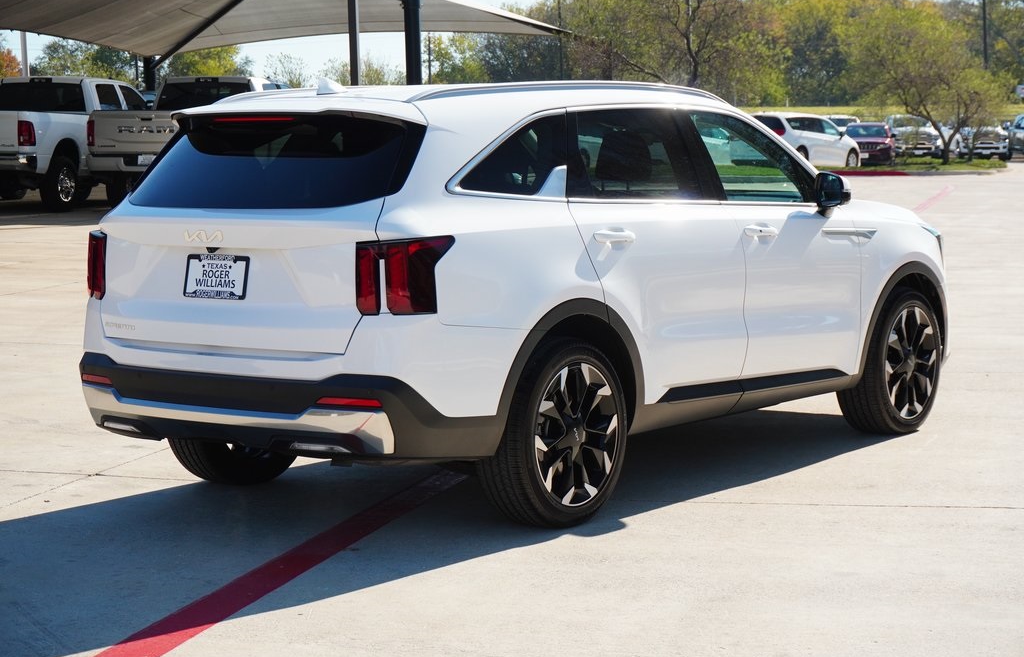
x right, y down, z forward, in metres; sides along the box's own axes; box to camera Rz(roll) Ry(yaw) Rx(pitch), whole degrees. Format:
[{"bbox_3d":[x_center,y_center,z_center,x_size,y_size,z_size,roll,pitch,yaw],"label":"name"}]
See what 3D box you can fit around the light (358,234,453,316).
[{"bbox_3d":[-0.366,-0.180,7.151,0.270,0.275,0.260,4,7,37],"label":"light"}]

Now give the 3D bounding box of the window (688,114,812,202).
[{"bbox_3d":[1.052,-0.742,9.012,0.050,0.420,0.800,-22,-8,36],"label":"window"}]

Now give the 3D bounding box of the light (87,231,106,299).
[{"bbox_3d":[-1.586,-0.250,8.129,0.250,0.260,0.260,3,7,37],"label":"light"}]

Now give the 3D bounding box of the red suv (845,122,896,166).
[{"bbox_3d":[12.149,-6.245,70.800,1.870,1.670,4.500,0,6,13],"label":"red suv"}]

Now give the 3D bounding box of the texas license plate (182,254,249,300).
[{"bbox_3d":[-1.073,-0.187,7.540,0.314,0.160,0.020,3,-4,37],"label":"texas license plate"}]

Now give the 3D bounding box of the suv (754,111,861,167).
[{"bbox_3d":[8.461,-5.493,61.300,2.000,1.780,5.100,3,7,37],"label":"suv"}]

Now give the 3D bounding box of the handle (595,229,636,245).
[{"bbox_3d":[0.395,-0.351,7.942,0.052,0.053,0.250,0,5,37],"label":"handle"}]

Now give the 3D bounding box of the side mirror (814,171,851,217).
[{"bbox_3d":[1.417,-0.590,9.144,0.185,0.205,0.135,4,7,37],"label":"side mirror"}]

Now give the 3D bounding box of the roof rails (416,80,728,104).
[{"bbox_3d":[0.279,-0.946,8.329,0.080,0.090,2.150,3,7,37],"label":"roof rails"}]

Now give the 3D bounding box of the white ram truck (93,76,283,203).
[{"bbox_3d":[-4.714,-3.093,34.413,2.050,2.030,6.000,1,6,16],"label":"white ram truck"}]

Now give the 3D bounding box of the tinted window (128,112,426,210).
[{"bbox_3d":[-0.910,-0.605,7.725,1.350,0.460,0.125,3,-33,37],"label":"tinted window"}]

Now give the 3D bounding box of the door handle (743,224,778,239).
[{"bbox_3d":[1.065,-0.410,8.836,0.052,0.053,0.250,0,5,37],"label":"door handle"}]

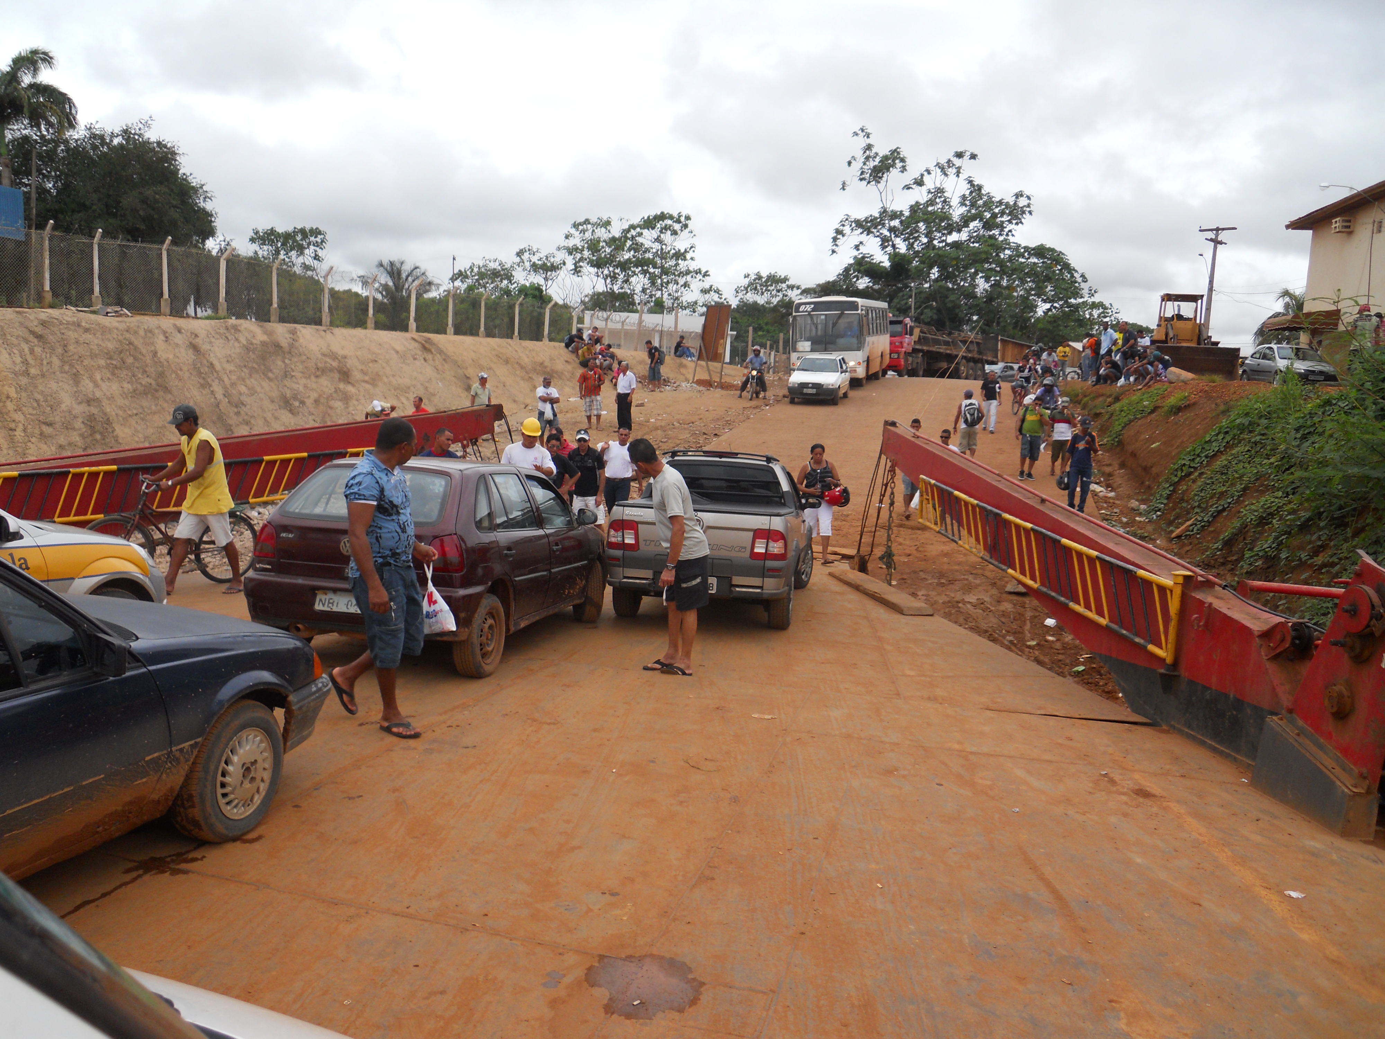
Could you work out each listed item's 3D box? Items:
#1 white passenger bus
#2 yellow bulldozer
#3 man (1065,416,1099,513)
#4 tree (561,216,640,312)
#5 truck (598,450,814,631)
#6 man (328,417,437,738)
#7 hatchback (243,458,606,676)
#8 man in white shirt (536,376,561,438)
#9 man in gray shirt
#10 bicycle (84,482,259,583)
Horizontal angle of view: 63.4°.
[{"bbox_3d":[5.970,-6.950,43.650,2.520,3.150,10.600,3,11,14],"label":"white passenger bus"},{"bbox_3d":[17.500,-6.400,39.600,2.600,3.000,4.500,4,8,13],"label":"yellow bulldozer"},{"bbox_3d":[6.963,-0.977,20.000,0.580,1.730,0.380,3,5,11],"label":"man"},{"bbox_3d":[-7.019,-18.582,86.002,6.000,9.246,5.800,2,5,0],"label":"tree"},{"bbox_3d":[0.386,0.101,11.749,1.680,1.600,4.420,4,4,9],"label":"truck"},{"bbox_3d":[-1.688,0.316,6.121,0.580,1.731,0.510,6,7,36],"label":"man"},{"bbox_3d":[-1.857,0.229,9.310,1.650,1.410,3.840,5,4,13],"label":"hatchback"},{"bbox_3d":[-3.443,-2.567,26.800,0.560,1.689,0.360,1,5,-9],"label":"man in white shirt"},{"bbox_3d":[-0.157,0.259,7.921,0.580,1.662,0.480,3,5,8],"label":"man in gray shirt"},{"bbox_3d":[-5.016,0.101,10.720,1.800,1.062,0.580,3,5,11],"label":"bicycle"}]

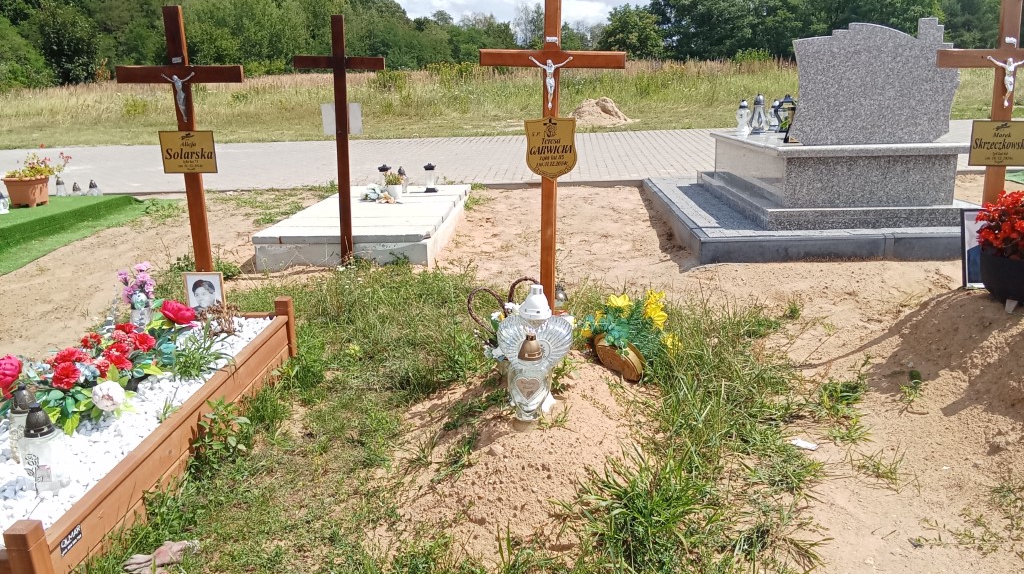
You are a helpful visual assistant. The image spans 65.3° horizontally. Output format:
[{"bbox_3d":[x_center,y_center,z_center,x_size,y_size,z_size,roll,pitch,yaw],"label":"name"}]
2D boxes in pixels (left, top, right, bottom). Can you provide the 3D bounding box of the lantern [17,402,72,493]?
[{"bbox_3d":[-1.228,0.417,2.078,0.120,0.239,0.120,-6,16,-16],"label":"lantern"}]

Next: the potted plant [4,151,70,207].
[{"bbox_3d":[-4.438,-1.010,7.439,0.540,0.518,0.400,-2,15,-3],"label":"potted plant"}]

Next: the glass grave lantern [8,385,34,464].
[{"bbox_3d":[-1.383,0.381,2.238,0.090,0.232,0.085,-6,16,-16],"label":"glass grave lantern"}]

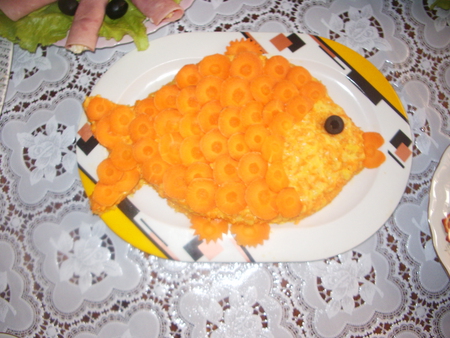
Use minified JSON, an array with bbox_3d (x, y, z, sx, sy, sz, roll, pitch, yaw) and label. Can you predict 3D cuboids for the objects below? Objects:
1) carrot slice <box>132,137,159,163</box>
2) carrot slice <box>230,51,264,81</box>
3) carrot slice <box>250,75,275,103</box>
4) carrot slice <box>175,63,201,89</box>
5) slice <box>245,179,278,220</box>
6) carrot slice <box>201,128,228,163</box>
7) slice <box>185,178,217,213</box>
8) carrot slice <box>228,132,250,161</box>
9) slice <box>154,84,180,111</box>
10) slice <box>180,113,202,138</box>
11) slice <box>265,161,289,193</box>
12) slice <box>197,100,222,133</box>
[{"bbox_3d":[-0.078,-0.018,0.453,0.027,0.004,0.027,0,81,-1],"label":"carrot slice"},{"bbox_3d":[0.023,-0.107,0.472,0.034,0.004,0.033,0,77,-3],"label":"carrot slice"},{"bbox_3d":[0.039,-0.080,0.459,0.028,0.005,0.028,0,78,-3],"label":"carrot slice"},{"bbox_3d":[-0.037,-0.095,0.469,0.028,0.004,0.029,0,75,5],"label":"carrot slice"},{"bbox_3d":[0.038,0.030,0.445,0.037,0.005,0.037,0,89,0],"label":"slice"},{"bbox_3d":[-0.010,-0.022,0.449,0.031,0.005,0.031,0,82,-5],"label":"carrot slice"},{"bbox_3d":[-0.022,0.027,0.448,0.031,0.004,0.034,0,88,-1],"label":"slice"},{"bbox_3d":[0.015,-0.021,0.434,0.025,0.004,0.025,0,81,-3],"label":"carrot slice"},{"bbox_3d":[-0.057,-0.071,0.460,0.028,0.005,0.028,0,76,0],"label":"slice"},{"bbox_3d":[-0.031,-0.043,0.453,0.027,0.005,0.027,0,82,-6],"label":"slice"},{"bbox_3d":[0.051,0.008,0.453,0.027,0.004,0.031,0,84,-9],"label":"slice"},{"bbox_3d":[-0.012,-0.050,0.441,0.031,0.004,0.031,0,81,0],"label":"slice"}]

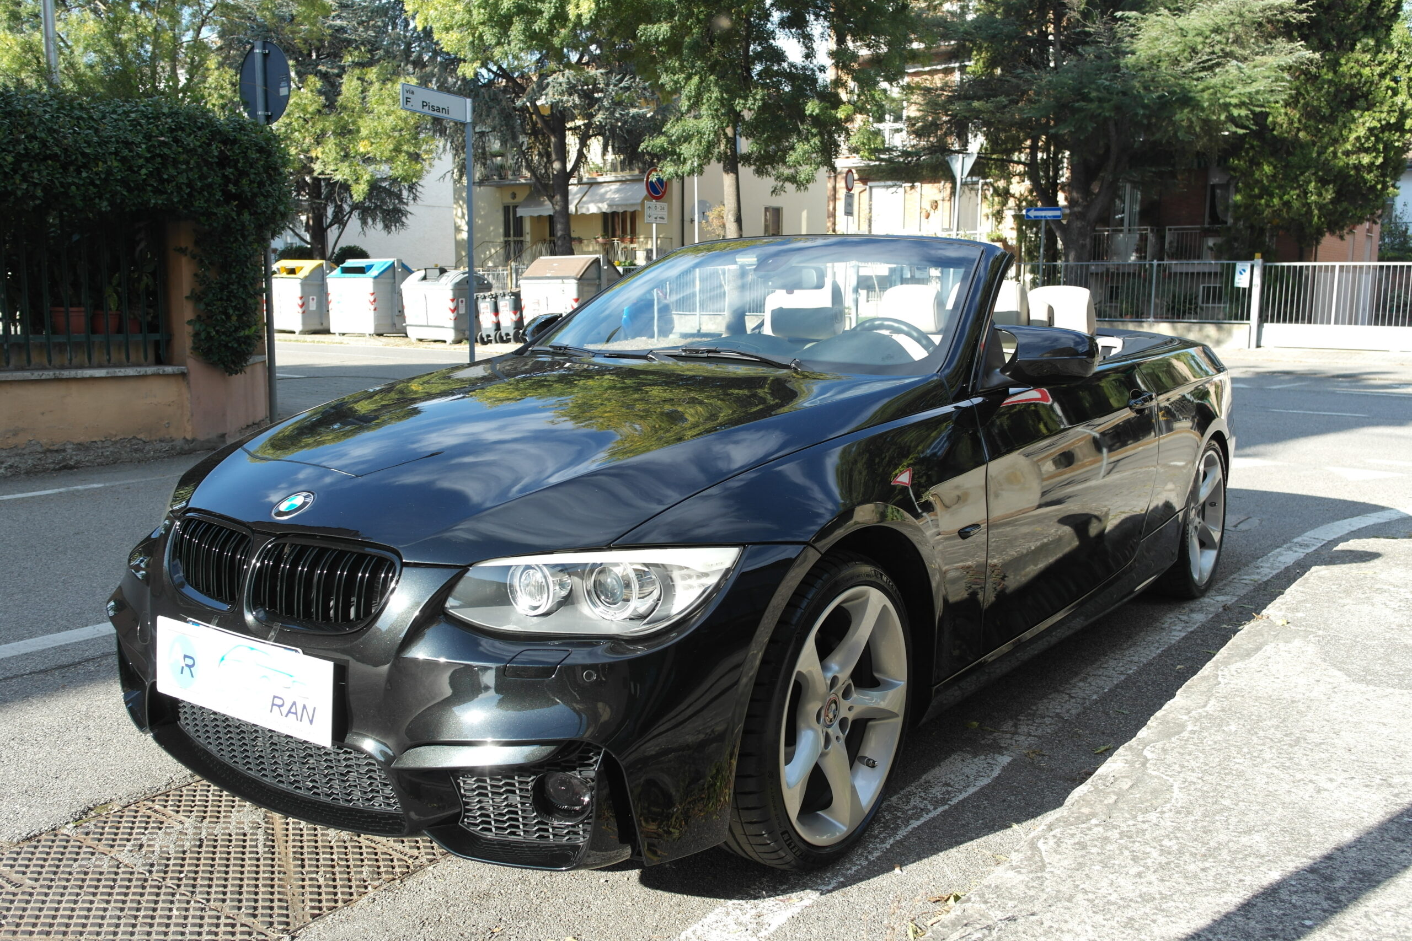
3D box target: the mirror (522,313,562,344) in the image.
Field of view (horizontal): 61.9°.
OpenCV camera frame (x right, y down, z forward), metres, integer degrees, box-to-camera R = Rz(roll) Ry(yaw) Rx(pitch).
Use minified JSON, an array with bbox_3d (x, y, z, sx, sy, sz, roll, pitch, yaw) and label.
[{"bbox_3d":[-0.554,-0.454,4.019,0.240,0.155,0.140,6,10,36],"label":"mirror"}]

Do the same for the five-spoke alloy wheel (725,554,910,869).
[{"bbox_3d":[0.198,0.479,2.417,0.230,0.640,0.640,6,10,36],"label":"five-spoke alloy wheel"}]

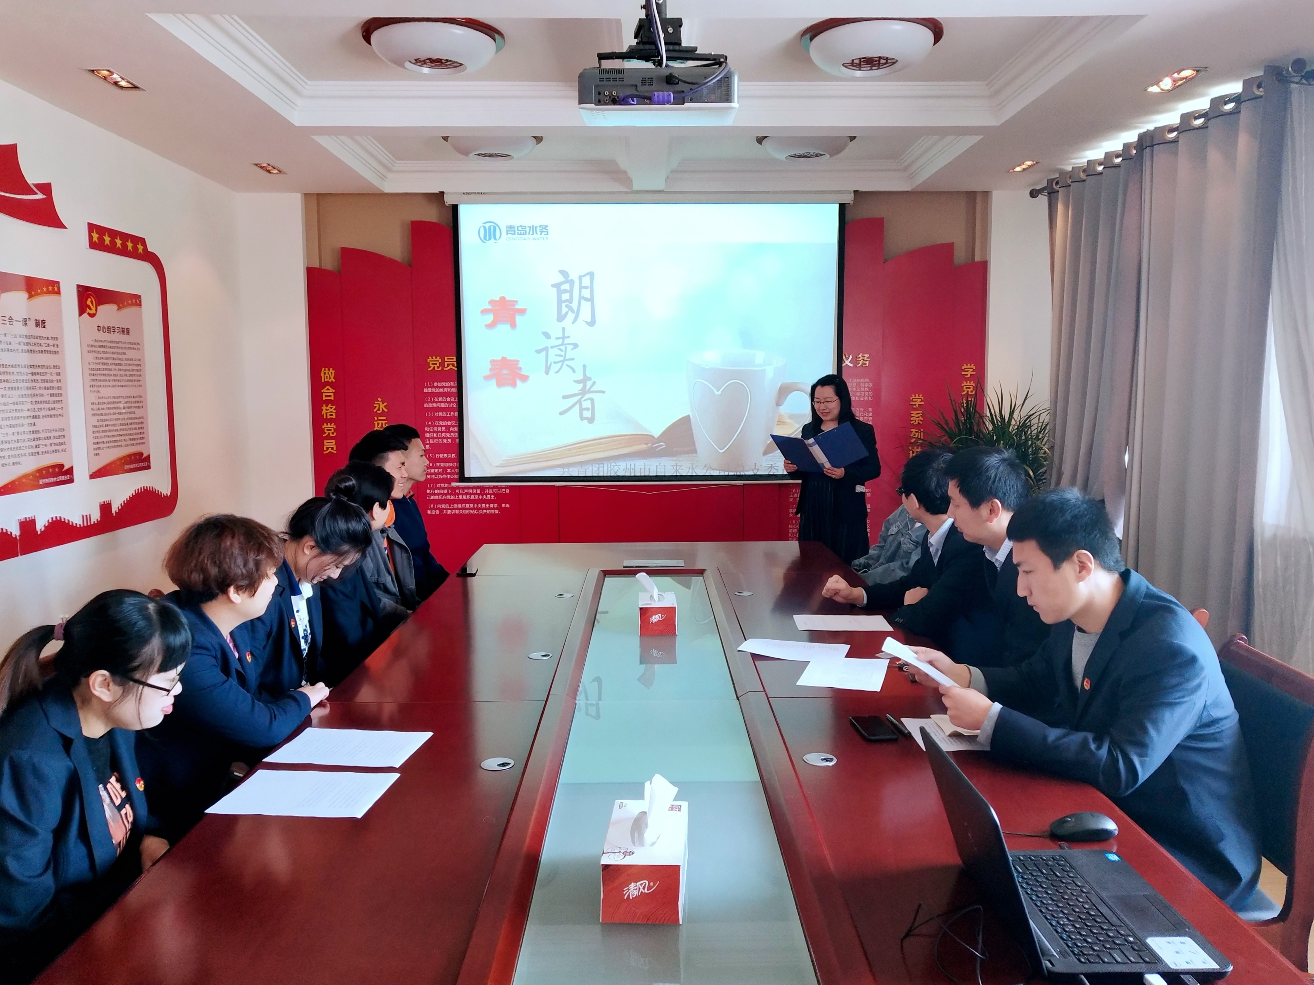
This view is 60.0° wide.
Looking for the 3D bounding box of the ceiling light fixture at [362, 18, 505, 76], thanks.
[{"bbox_3d":[-0.784,-1.548,3.994,0.499,0.180,0.499,0,5,-1],"label":"ceiling light fixture"}]

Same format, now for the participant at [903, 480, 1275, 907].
[{"bbox_3d":[0.840,0.659,2.180,0.700,1.334,0.550,-2,6,-16],"label":"participant"}]

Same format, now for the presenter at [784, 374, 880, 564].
[{"bbox_3d":[0.960,0.158,6.122,0.500,1.584,0.420,3,6,26],"label":"presenter"}]

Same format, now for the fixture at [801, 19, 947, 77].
[{"bbox_3d":[0.754,-1.553,4.008,0.502,0.180,0.502,0,5,-1],"label":"fixture"}]

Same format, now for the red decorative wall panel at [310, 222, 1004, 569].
[{"bbox_3d":[-0.057,-0.385,6.744,3.985,2.429,0.100,0,5,-1],"label":"red decorative wall panel"}]

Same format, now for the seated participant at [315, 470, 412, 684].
[{"bbox_3d":[-1.054,0.547,3.658,0.680,1.278,0.500,0,5,-1],"label":"seated participant"}]

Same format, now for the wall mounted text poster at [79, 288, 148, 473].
[{"bbox_3d":[-2.408,-0.493,5.095,0.020,0.815,0.595,0,5,-1],"label":"wall mounted text poster"}]

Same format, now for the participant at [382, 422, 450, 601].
[{"bbox_3d":[-1.106,0.382,4.948,0.650,1.364,0.500,-1,6,-12],"label":"participant"}]

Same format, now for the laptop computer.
[{"bbox_3d":[0.570,0.498,1.645,0.325,0.240,0.355,0,5,-1],"label":"laptop computer"}]

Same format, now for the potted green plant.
[{"bbox_3d":[1.750,0.194,6.063,0.680,1.524,0.680,0,5,-1],"label":"potted green plant"}]

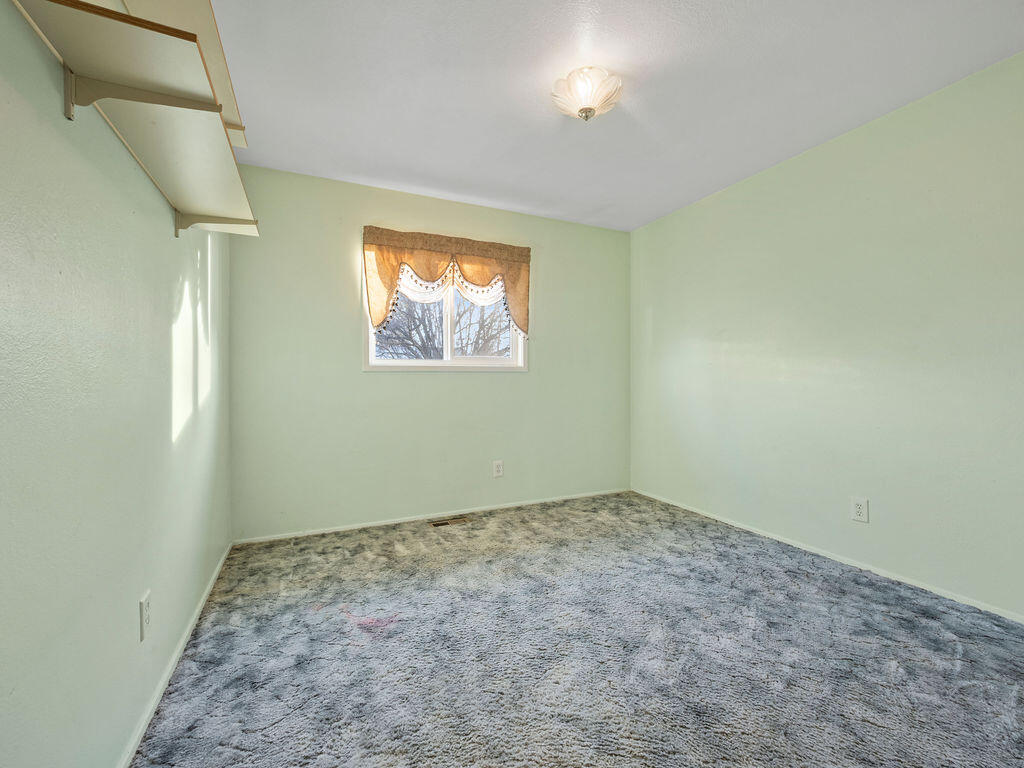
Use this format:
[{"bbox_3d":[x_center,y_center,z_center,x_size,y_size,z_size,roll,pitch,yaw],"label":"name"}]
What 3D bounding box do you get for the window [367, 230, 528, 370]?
[{"bbox_3d":[-0.468,-0.605,3.234,1.314,1.020,0.080,0,1,-24],"label":"window"}]

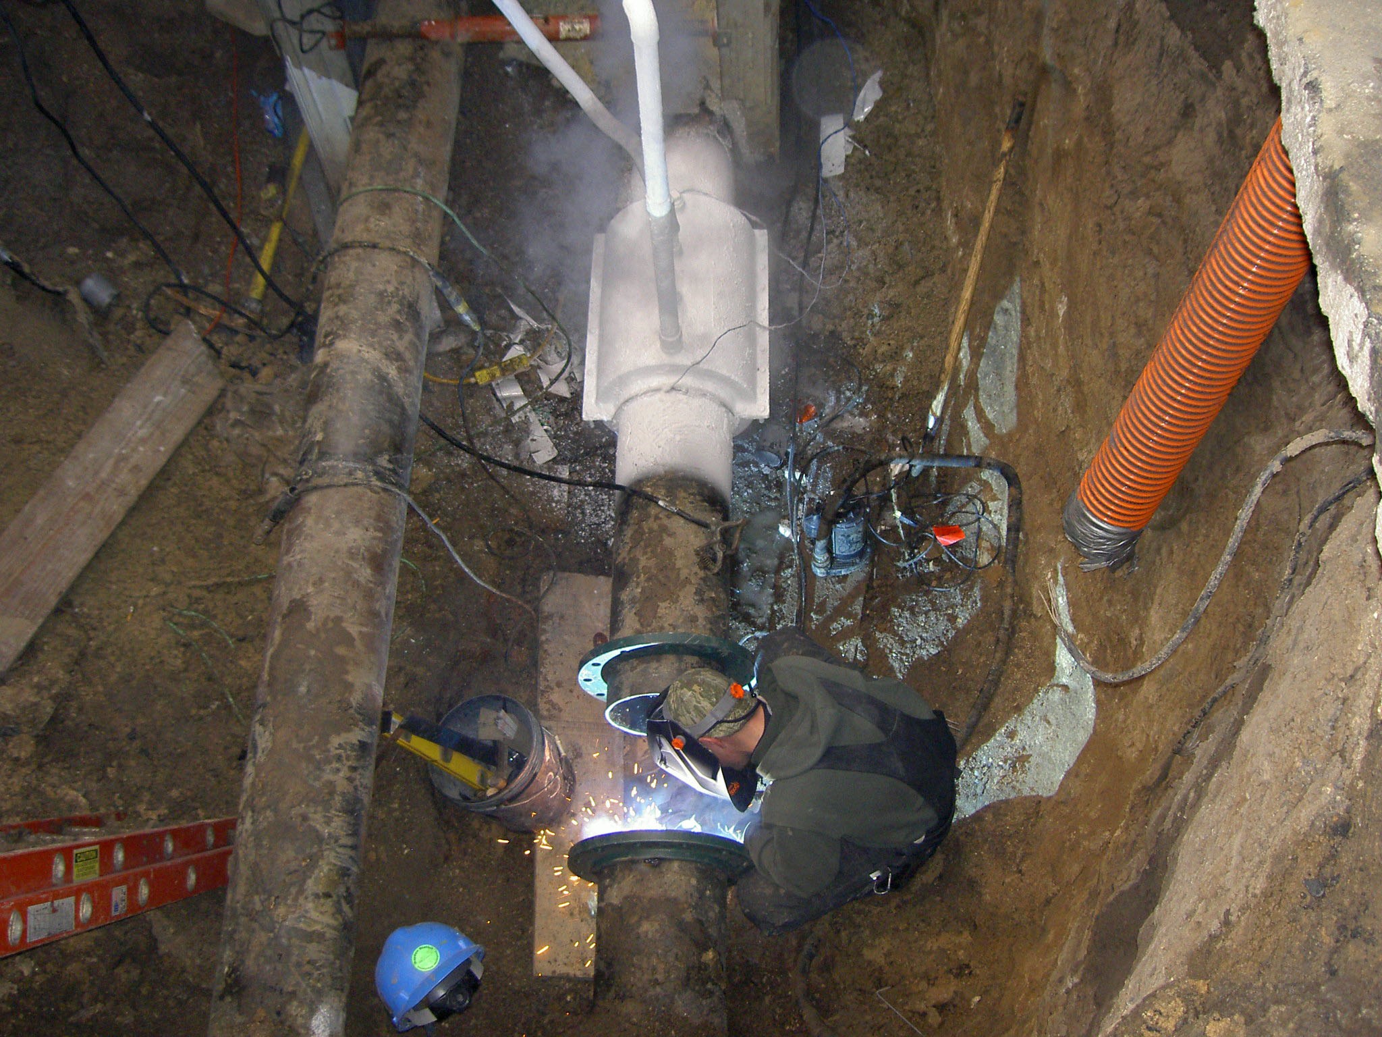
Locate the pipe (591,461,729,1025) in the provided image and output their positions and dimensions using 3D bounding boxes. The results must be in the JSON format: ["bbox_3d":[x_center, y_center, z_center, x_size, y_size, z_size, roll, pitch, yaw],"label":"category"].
[{"bbox_3d":[-0.062,0.610,3.941,0.315,0.315,1.480,0,62,2],"label":"pipe"}]

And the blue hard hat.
[{"bbox_3d":[-0.620,1.097,3.700,0.265,0.290,0.175,-42,72,-18],"label":"blue hard hat"}]

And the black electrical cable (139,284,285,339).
[{"bbox_3d":[-1.465,-0.635,4.785,0.440,0.070,0.170,14,63,8],"label":"black electrical cable"}]

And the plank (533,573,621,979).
[{"bbox_3d":[-0.289,0.660,4.179,0.236,0.040,1.130,-2,62,0],"label":"plank"}]

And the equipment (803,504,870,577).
[{"bbox_3d":[0.425,0.067,4.520,0.190,0.220,0.190,0,62,2],"label":"equipment"}]

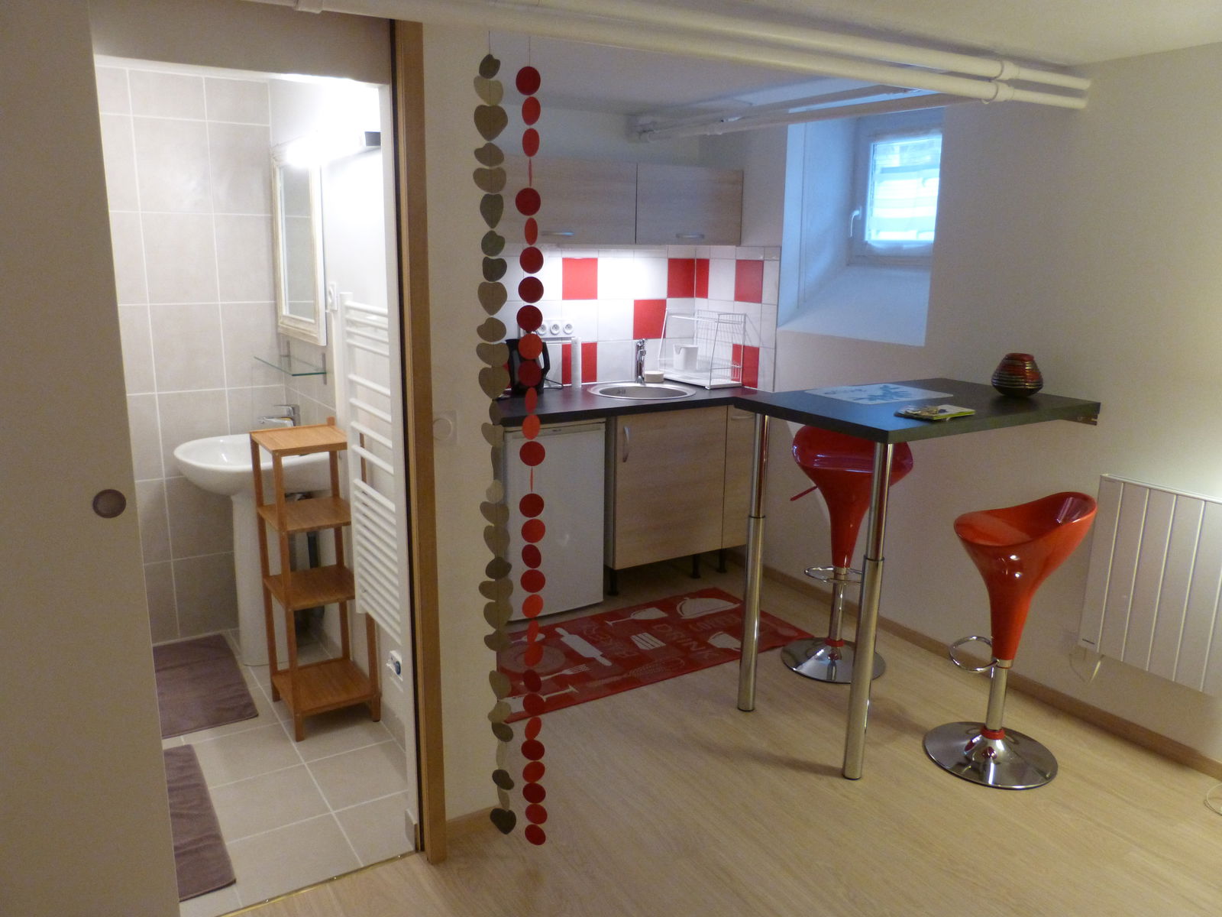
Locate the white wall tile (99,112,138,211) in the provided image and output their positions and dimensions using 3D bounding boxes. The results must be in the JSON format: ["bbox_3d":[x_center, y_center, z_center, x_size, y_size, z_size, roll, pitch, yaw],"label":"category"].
[{"bbox_3d":[-1.821,-1.049,3.253,0.250,0.333,0.010,-7,15,-32],"label":"white wall tile"}]

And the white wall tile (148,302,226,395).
[{"bbox_3d":[-1.622,-0.425,3.527,0.250,0.333,0.010,-7,15,-30],"label":"white wall tile"}]

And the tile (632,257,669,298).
[{"bbox_3d":[0.195,-0.890,4.554,0.200,0.200,0.010,-7,15,-32],"label":"tile"}]

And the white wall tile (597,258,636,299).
[{"bbox_3d":[0.024,-0.869,4.446,0.200,0.200,0.010,-7,15,-32],"label":"white wall tile"}]

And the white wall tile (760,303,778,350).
[{"bbox_3d":[0.739,-0.613,4.287,0.010,0.200,0.108,-7,15,-32],"label":"white wall tile"}]

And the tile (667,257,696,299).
[{"bbox_3d":[0.359,-0.913,4.677,0.178,0.198,0.010,-7,15,-32],"label":"tile"}]

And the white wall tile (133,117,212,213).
[{"bbox_3d":[-1.599,-1.067,3.356,0.245,0.329,0.010,-7,15,-32],"label":"white wall tile"}]

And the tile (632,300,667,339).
[{"bbox_3d":[0.196,-0.711,4.694,0.200,0.200,0.010,-7,15,-30],"label":"tile"}]

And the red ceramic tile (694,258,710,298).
[{"bbox_3d":[0.471,-0.912,4.678,0.010,0.198,0.106,-7,15,-32],"label":"red ceramic tile"}]

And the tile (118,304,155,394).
[{"bbox_3d":[-1.834,-0.400,3.401,0.250,0.333,0.010,-7,15,-30],"label":"tile"}]

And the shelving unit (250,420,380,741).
[{"bbox_3d":[-0.977,0.381,3.034,0.289,0.986,0.336,-7,15,-32],"label":"shelving unit"}]

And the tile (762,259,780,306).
[{"bbox_3d":[0.742,-0.811,4.245,0.010,0.200,0.115,-7,15,-32],"label":"tile"}]

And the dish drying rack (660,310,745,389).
[{"bbox_3d":[0.462,-0.561,4.621,0.202,0.361,0.409,-7,15,-30],"label":"dish drying rack"}]

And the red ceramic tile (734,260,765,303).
[{"bbox_3d":[0.671,-0.853,4.431,0.010,0.200,0.200,-7,15,-30],"label":"red ceramic tile"}]

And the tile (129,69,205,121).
[{"bbox_3d":[-1.595,-1.304,3.304,0.245,0.151,0.010,-7,15,-32],"label":"tile"}]

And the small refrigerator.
[{"bbox_3d":[-0.358,0.229,4.105,0.477,0.831,0.480,-7,15,-32],"label":"small refrigerator"}]

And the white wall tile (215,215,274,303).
[{"bbox_3d":[-1.405,-0.769,3.553,0.224,0.329,0.010,-7,15,-32],"label":"white wall tile"}]

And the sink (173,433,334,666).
[{"bbox_3d":[-1.339,0.366,3.443,0.464,0.826,0.600,-7,15,-32],"label":"sink"}]

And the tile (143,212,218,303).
[{"bbox_3d":[-1.617,-0.749,3.454,0.250,0.333,0.010,-7,15,-30],"label":"tile"}]

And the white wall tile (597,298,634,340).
[{"bbox_3d":[0.022,-0.675,4.490,0.200,0.200,0.010,-7,15,-32],"label":"white wall tile"}]

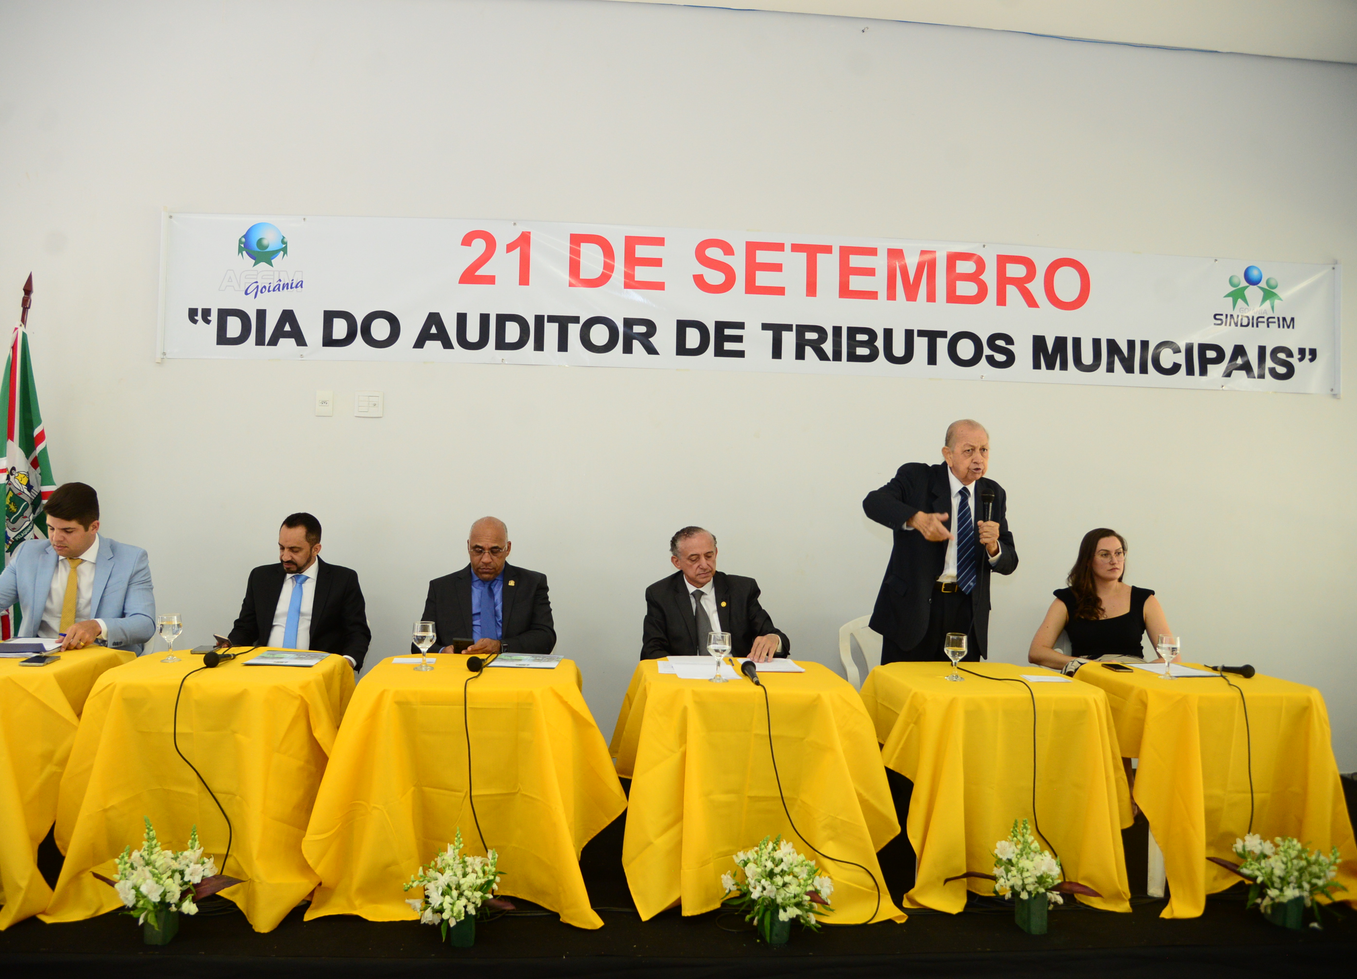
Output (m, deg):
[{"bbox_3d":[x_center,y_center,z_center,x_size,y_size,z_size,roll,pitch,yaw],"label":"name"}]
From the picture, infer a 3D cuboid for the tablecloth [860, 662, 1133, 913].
[{"bbox_3d":[1.079,1.017,3.487,0.813,0.690,0.803,2,-2,-8],"label":"tablecloth"}]

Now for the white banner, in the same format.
[{"bbox_3d":[0.460,-0.874,4.712,5.743,0.683,0.020,2,-2,-4],"label":"white banner"}]

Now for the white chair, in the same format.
[{"bbox_3d":[0.952,0.994,4.326,0.440,0.865,0.510,2,-2,-4],"label":"white chair"}]

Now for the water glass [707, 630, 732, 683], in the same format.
[{"bbox_3d":[0.140,0.569,3.320,0.085,0.160,0.085,2,-2,-4],"label":"water glass"}]

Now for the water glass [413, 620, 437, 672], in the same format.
[{"bbox_3d":[-0.886,0.548,3.421,0.085,0.161,0.085,2,-2,-4],"label":"water glass"}]

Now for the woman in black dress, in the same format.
[{"bbox_3d":[1.748,0.780,4.037,0.560,1.245,0.680,1,-2,7],"label":"woman in black dress"}]

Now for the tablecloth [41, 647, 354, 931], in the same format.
[{"bbox_3d":[-1.527,0.946,3.276,0.832,0.690,0.879,2,-2,-14],"label":"tablecloth"}]

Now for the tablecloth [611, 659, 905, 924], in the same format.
[{"bbox_3d":[0.235,0.994,3.419,0.907,0.690,0.869,2,-2,-3],"label":"tablecloth"}]

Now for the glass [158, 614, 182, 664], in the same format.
[{"bbox_3d":[-1.793,0.520,3.458,0.081,0.170,0.081,1,-2,0],"label":"glass"}]

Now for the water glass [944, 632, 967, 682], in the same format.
[{"bbox_3d":[0.982,0.589,3.472,0.081,0.170,0.081,1,-2,0],"label":"water glass"}]

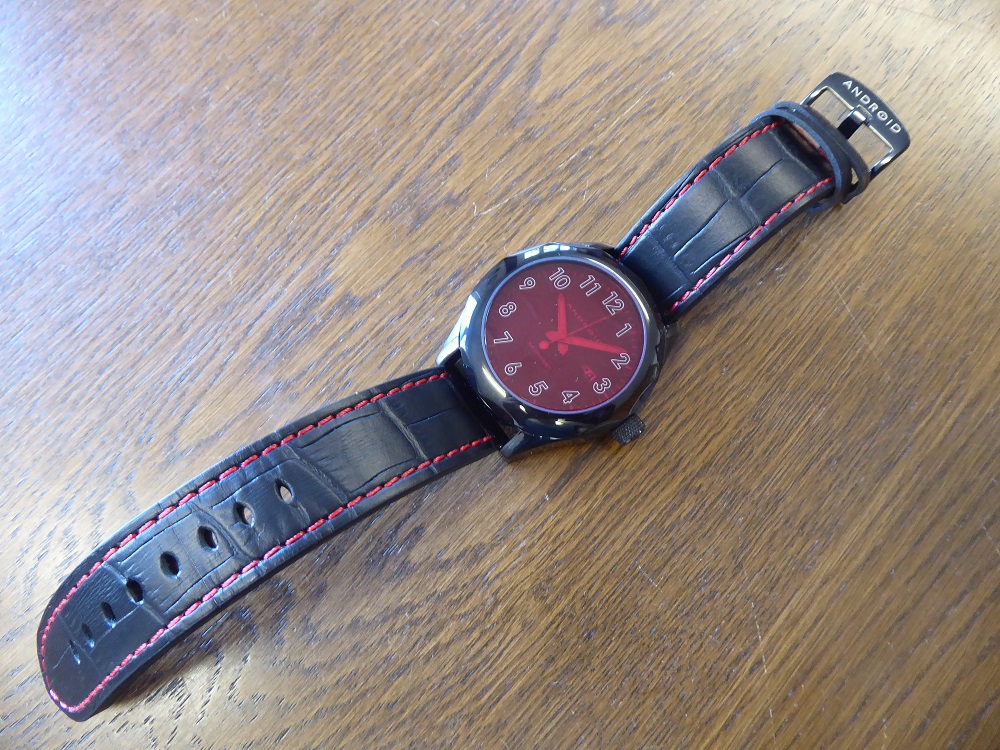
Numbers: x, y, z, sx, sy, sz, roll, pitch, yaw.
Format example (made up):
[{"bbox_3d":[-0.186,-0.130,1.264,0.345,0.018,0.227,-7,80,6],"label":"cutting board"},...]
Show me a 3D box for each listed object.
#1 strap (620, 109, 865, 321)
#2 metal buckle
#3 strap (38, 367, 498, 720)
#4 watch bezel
[{"bbox_3d":[0.053,-0.037,0.162,0.059,0.021,0.024,-38,74,-9],"label":"strap"},{"bbox_3d":[0.083,-0.058,0.173,0.018,0.008,0.026,-38,74,-9],"label":"metal buckle"},{"bbox_3d":[-0.049,0.031,0.144,0.104,0.023,0.022,-33,73,-8],"label":"strap"},{"bbox_3d":[0.014,-0.007,0.159,0.047,0.011,0.045,-1,71,3],"label":"watch bezel"}]

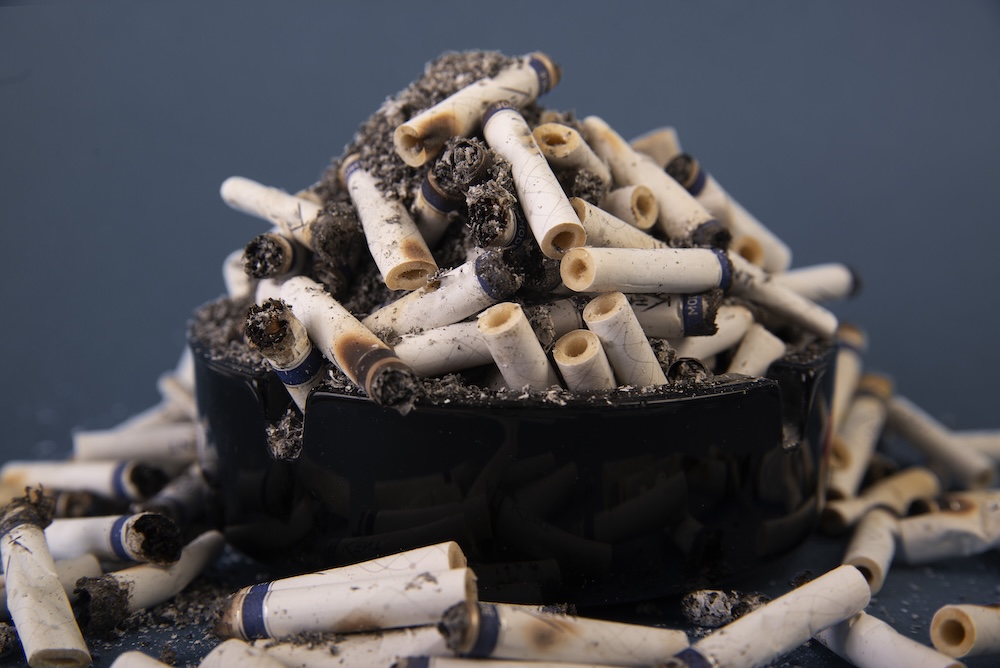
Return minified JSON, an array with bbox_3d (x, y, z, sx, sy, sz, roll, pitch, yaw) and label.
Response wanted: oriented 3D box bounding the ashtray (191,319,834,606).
[{"bbox_3d":[0.003,0.017,0.347,0.119,0.033,0.119,0,11,0],"label":"ashtray"}]

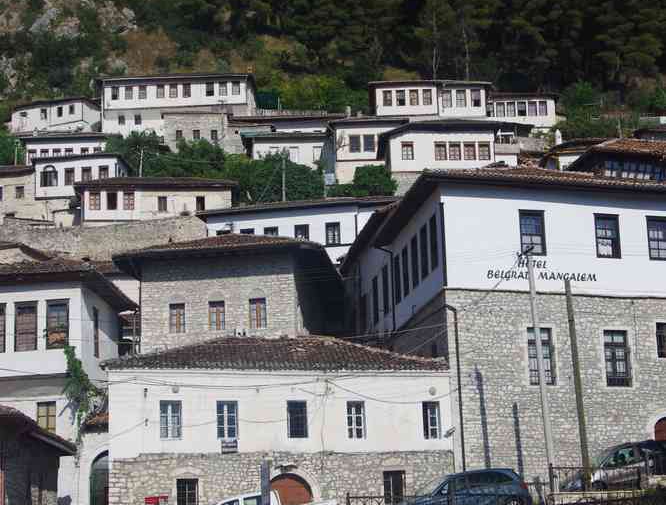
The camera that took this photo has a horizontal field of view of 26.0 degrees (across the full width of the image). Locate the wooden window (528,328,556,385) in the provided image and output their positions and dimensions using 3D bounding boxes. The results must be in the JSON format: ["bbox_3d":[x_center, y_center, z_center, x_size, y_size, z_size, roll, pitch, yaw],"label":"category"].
[{"bbox_3d":[7.056,3.531,48.869,0.930,1.940,0.150,3,-13,-19],"label":"wooden window"}]

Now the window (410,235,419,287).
[{"bbox_3d":[2.973,0.334,52.578,0.150,1.860,0.950,0,-13,-9],"label":"window"}]

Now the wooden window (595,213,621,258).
[{"bbox_3d":[9.672,-0.577,50.798,0.970,1.600,0.150,3,-13,-19],"label":"wooden window"}]

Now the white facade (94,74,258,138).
[{"bbox_3d":[-16.315,-15.120,150.226,15.486,6.774,0.600,-2,-13,0],"label":"white facade"}]

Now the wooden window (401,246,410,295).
[{"bbox_3d":[2.849,0.747,56.202,0.150,1.900,0.920,0,-13,-10],"label":"wooden window"}]

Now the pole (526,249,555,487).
[{"bbox_3d":[6.385,3.540,44.262,0.250,7.380,0.250,1,-13,-20],"label":"pole"}]

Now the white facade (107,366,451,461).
[{"bbox_3d":[-1.615,5.255,47.214,11.574,2.996,0.500,2,-14,-17],"label":"white facade"}]

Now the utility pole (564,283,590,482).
[{"bbox_3d":[8.091,4.323,47.611,0.230,6.997,0.230,1,-14,-20],"label":"utility pole"}]

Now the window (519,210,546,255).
[{"bbox_3d":[7.163,-0.702,51.690,1.057,1.667,0.150,3,-14,-20],"label":"window"}]

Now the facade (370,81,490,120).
[{"bbox_3d":[9.251,-14.413,137.260,11.274,3.696,0.600,-1,-13,-4],"label":"facade"}]

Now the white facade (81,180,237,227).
[{"bbox_3d":[-12.972,-3.575,106.347,11.238,3.120,0.600,-1,-13,-6],"label":"white facade"}]

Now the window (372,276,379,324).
[{"bbox_3d":[1.853,2.109,61.852,0.150,1.900,0.920,0,-13,-10],"label":"window"}]

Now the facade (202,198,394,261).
[{"bbox_3d":[-1.969,-1.117,83.334,11.050,3.254,0.600,-4,-13,9],"label":"facade"}]

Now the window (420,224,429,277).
[{"bbox_3d":[3.386,-0.012,53.160,0.150,1.900,0.920,0,-13,-10],"label":"window"}]

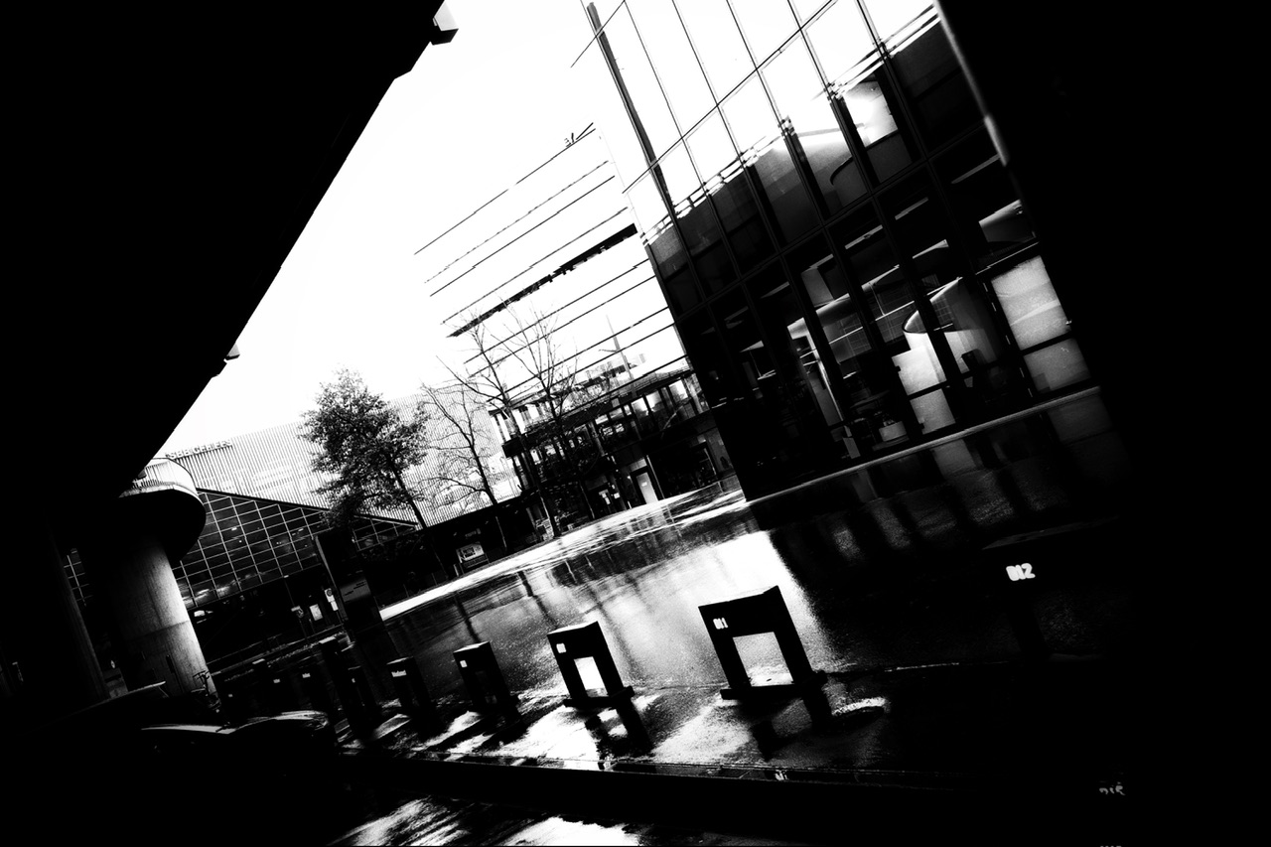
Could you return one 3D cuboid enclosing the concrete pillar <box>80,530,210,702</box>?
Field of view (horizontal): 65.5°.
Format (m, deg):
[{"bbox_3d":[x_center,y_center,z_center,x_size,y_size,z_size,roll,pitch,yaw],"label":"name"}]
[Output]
[{"bbox_3d":[-11.907,5.351,24.491,1.771,4.990,1.771,-20,-3,-28],"label":"concrete pillar"}]

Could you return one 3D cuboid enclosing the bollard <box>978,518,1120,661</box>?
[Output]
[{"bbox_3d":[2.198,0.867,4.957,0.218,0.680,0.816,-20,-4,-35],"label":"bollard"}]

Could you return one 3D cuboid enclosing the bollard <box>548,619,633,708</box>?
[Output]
[{"bbox_3d":[-0.441,2.149,8.812,0.224,0.680,0.843,-20,-4,-35],"label":"bollard"}]

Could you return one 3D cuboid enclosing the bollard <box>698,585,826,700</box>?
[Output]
[{"bbox_3d":[0.829,1.516,6.823,0.224,0.680,0.843,-20,-4,-35],"label":"bollard"}]

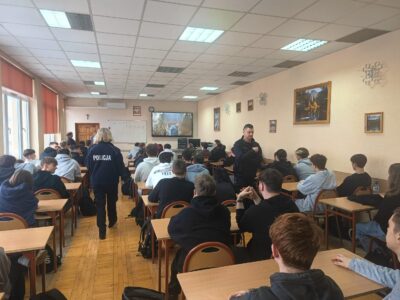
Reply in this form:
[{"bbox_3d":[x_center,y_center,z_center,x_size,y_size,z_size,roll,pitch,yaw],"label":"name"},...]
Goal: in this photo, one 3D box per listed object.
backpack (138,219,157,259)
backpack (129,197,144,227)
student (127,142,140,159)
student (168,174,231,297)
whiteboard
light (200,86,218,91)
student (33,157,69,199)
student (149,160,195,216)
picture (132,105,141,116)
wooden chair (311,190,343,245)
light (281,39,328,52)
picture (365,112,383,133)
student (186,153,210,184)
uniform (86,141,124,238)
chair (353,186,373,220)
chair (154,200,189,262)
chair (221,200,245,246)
[{"bbox_3d":[-0.691,1.144,3.498,0.240,0.490,0.300,-1,4,-17],"label":"backpack"},{"bbox_3d":[-0.977,1.040,4.441,0.250,0.480,0.320,-2,4,-17],"label":"backpack"},{"bbox_3d":[-1.972,0.428,8.136,0.500,1.260,0.720,-1,5,-12],"label":"student"},{"bbox_3d":[0.013,0.848,2.333,0.520,1.280,0.760,-1,4,-17],"label":"student"},{"bbox_3d":[-3.349,-0.818,12.306,1.720,1.060,0.040,-2,5,-17],"label":"whiteboard"},{"bbox_3d":[0.299,-2.135,9.177,0.600,0.070,0.600,-2,5,-17],"label":"light"},{"bbox_3d":[-2.182,0.746,3.954,0.540,1.280,0.750,-1,5,-14],"label":"student"},{"bbox_3d":[-0.353,0.748,3.219,0.550,1.290,0.780,-2,4,-17],"label":"student"},{"bbox_3d":[-2.858,-1.766,12.110,0.340,0.440,0.030,-2,4,-17],"label":"picture"},{"bbox_3d":[1.716,0.948,3.897,0.410,0.850,0.480,-1,4,-17],"label":"wooden chair"},{"bbox_3d":[1.748,-1.784,4.494,0.600,0.080,0.600,-2,4,-17],"label":"light"},{"bbox_3d":[2.715,-0.421,4.165,0.030,0.320,0.310,-2,5,-17],"label":"picture"},{"bbox_3d":[-0.071,0.686,4.492,0.500,1.300,0.780,-1,4,-17],"label":"student"},{"bbox_3d":[-1.504,0.512,4.212,0.550,1.700,0.500,-2,5,-17],"label":"uniform"},{"bbox_3d":[2.271,0.935,4.040,0.420,0.840,0.500,-2,5,-17],"label":"chair"},{"bbox_3d":[-0.298,1.007,3.314,0.430,0.840,0.500,-2,5,-17],"label":"chair"},{"bbox_3d":[0.308,0.997,3.340,0.410,0.840,0.480,-1,4,-17],"label":"chair"}]

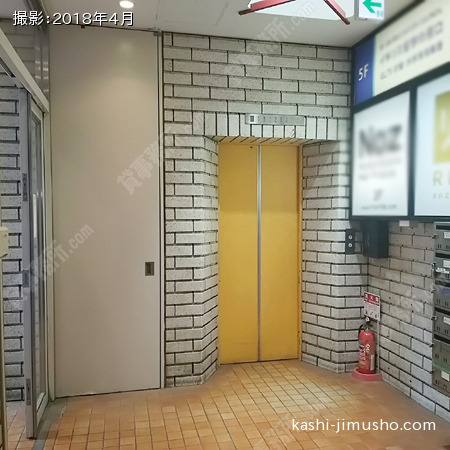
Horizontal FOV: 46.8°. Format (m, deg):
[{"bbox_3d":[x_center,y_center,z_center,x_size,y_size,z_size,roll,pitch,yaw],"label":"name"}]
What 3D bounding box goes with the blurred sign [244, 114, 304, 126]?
[{"bbox_3d":[0.430,-0.888,4.395,0.525,0.083,0.030,0,2,-14],"label":"blurred sign"}]

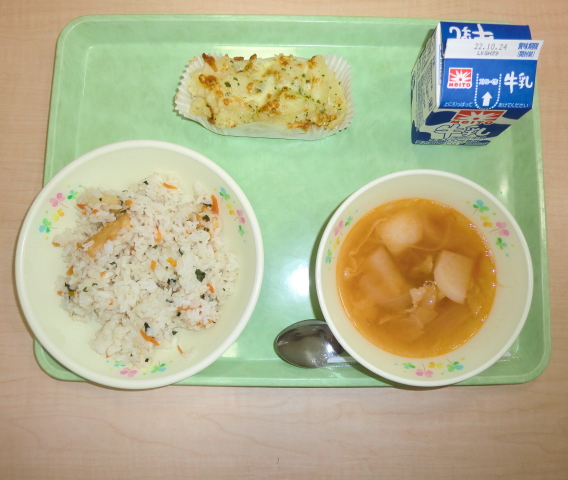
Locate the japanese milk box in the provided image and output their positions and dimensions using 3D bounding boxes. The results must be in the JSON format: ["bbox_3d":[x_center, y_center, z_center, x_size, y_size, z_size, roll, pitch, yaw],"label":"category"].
[{"bbox_3d":[0.126,-0.107,0.325,0.058,0.091,0.058,1,83,1],"label":"japanese milk box"}]

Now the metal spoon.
[{"bbox_3d":[0.076,0.068,0.339,0.166,0.020,0.035,-4,83,1],"label":"metal spoon"}]

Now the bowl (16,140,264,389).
[{"bbox_3d":[-0.092,0.016,0.333,0.158,0.053,0.158,0,83,1],"label":"bowl"}]

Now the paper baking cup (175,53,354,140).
[{"bbox_3d":[-0.013,-0.105,0.355,0.129,0.035,0.060,2,83,1],"label":"paper baking cup"}]

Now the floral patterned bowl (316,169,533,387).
[{"bbox_3d":[0.087,0.025,0.326,0.134,0.057,0.134,0,83,1],"label":"floral patterned bowl"}]

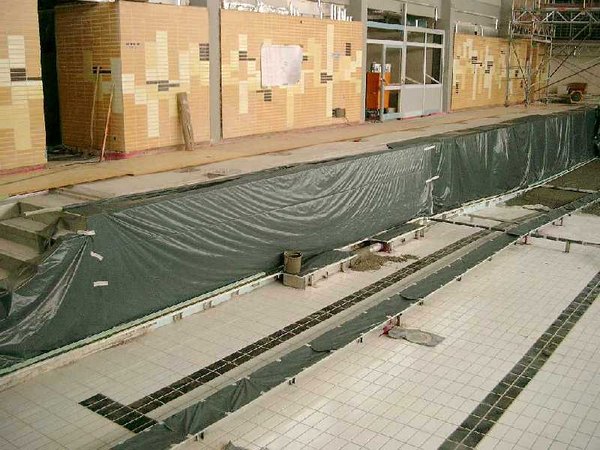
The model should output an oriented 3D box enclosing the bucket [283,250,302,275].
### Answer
[{"bbox_3d":[-0.094,0.526,9.010,0.265,0.268,0.265,0,14,0],"label":"bucket"}]

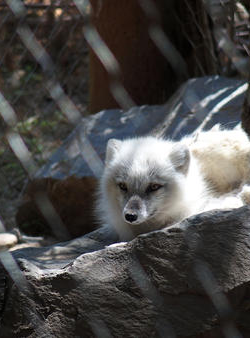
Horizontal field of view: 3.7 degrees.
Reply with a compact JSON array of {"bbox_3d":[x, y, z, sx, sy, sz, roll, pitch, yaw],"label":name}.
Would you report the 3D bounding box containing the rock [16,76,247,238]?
[{"bbox_3d":[0.021,-0.019,6.950,0.450,0.220,0.420,0,12,0],"label":"rock"}]

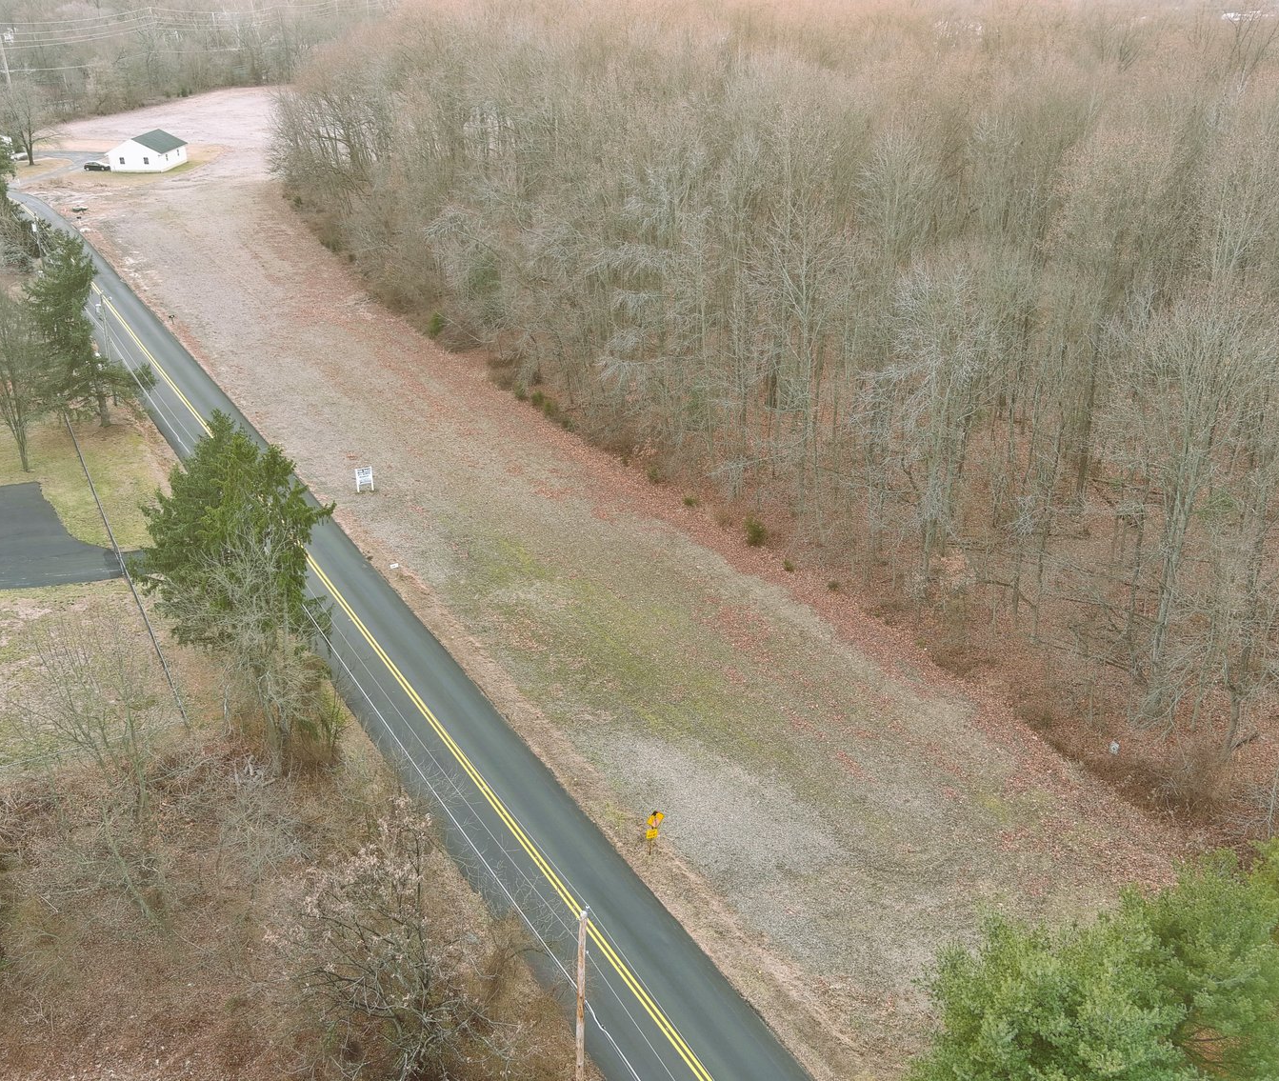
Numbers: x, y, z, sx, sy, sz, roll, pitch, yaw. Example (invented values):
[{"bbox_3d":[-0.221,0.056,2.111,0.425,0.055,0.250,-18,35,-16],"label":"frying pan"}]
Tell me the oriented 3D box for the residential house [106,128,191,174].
[{"bbox_3d":[-79.960,-63.390,212.540,9.000,5.300,11.000,2,26,4],"label":"residential house"}]

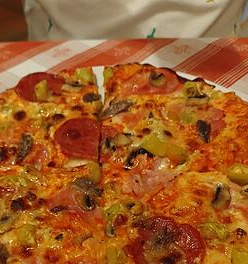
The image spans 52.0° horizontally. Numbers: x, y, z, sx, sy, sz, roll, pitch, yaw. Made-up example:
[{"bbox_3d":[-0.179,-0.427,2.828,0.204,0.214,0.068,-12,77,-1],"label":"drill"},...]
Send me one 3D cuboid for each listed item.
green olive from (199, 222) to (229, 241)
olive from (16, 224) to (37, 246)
[{"bbox_3d":[0.056,0.062,0.159,0.018,0.007,0.011,8,43,13],"label":"green olive"},{"bbox_3d":[-0.062,0.066,0.162,0.013,0.008,0.013,-3,41,0],"label":"olive"}]

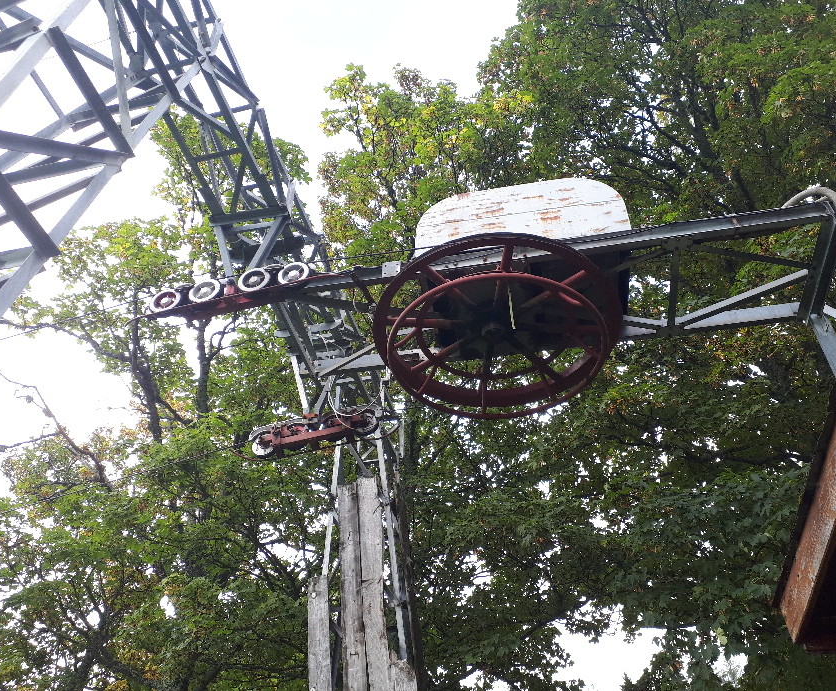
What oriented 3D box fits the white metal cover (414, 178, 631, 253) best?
[{"bbox_3d":[0.905,-0.732,6.357,1.710,0.820,1.060,-7,-42,7],"label":"white metal cover"}]

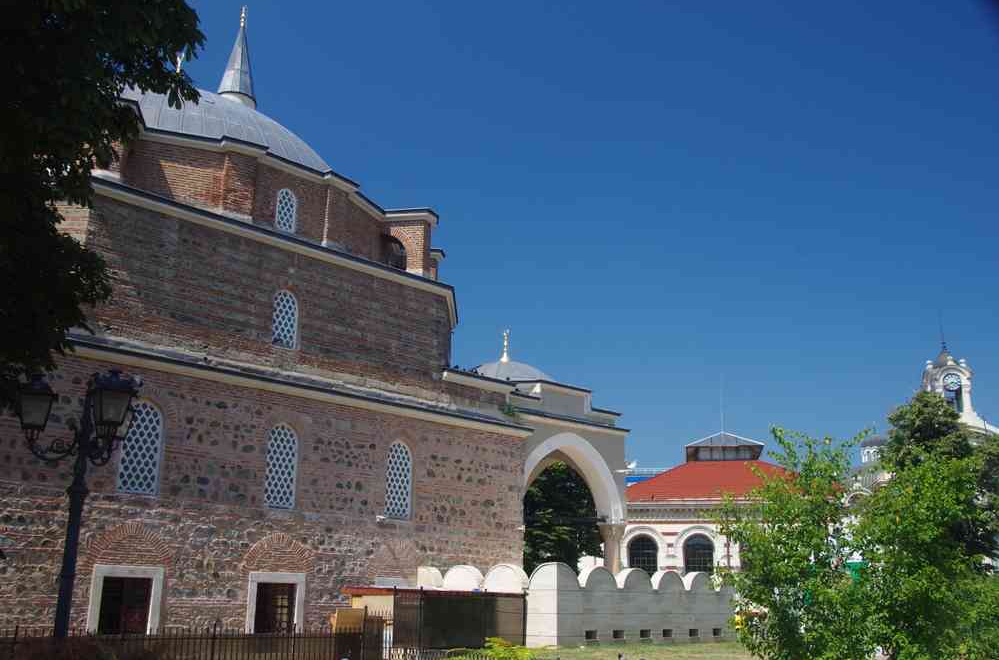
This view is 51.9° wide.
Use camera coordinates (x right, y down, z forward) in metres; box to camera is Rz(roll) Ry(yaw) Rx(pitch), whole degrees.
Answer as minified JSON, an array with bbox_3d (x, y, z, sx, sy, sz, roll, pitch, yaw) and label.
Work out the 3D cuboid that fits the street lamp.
[{"bbox_3d":[-4.553,2.580,10.589,1.300,4.200,1.270,7,-18,-21],"label":"street lamp"}]

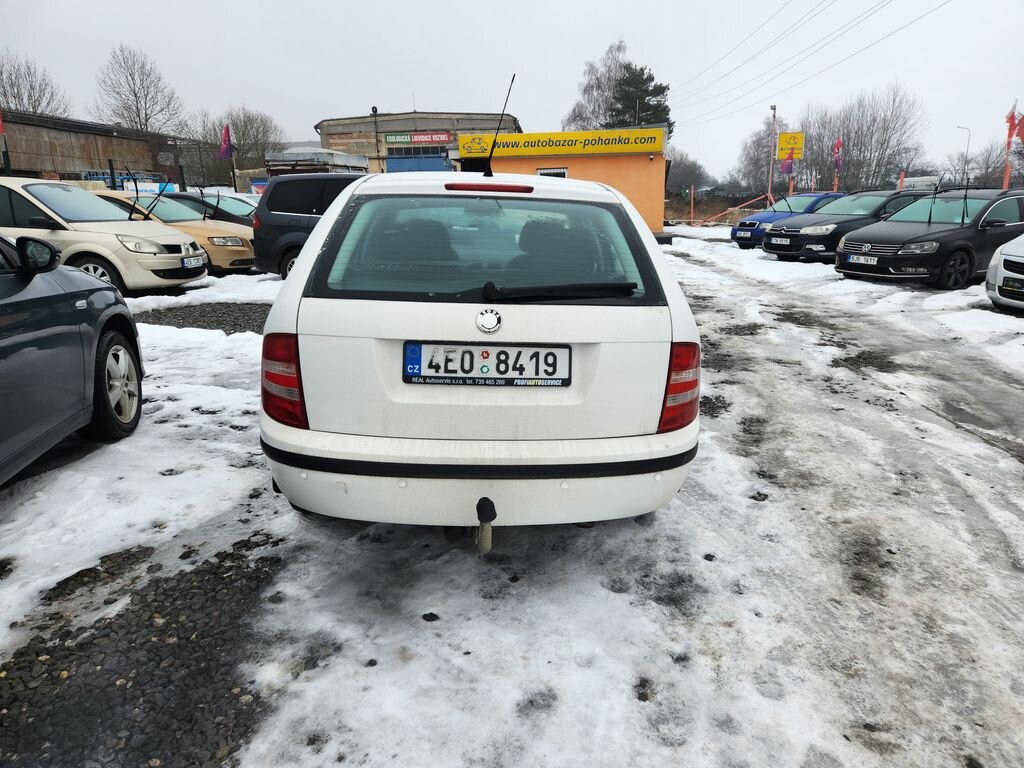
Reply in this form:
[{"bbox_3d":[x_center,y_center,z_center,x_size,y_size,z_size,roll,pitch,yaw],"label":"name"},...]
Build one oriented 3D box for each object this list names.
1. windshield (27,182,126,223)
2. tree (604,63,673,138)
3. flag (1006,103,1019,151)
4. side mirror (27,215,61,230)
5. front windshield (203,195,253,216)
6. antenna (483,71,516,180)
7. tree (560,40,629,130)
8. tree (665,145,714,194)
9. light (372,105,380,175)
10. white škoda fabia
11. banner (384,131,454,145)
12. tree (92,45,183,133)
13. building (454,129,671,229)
[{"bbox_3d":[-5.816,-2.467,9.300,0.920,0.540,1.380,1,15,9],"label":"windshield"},{"bbox_3d":[10.227,-20.014,55.811,6.400,11.680,6.400,3,16,9],"label":"tree"},{"bbox_3d":[11.758,-6.079,16.000,0.350,1.120,0.150,6,16,19],"label":"flag"},{"bbox_3d":[-5.700,-1.968,8.302,0.190,0.180,0.270,1,15,5],"label":"side mirror"},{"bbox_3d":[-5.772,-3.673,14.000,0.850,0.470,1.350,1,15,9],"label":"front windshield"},{"bbox_3d":[-0.043,-0.941,2.495,0.050,0.390,0.060,15,40,-4],"label":"antenna"},{"bbox_3d":[7.710,-22.018,58.790,7.200,13.960,7.200,2,16,7],"label":"tree"},{"bbox_3d":[19.642,-22.547,74.229,7.000,6.780,7.000,4,16,14],"label":"tree"},{"bbox_3d":[-6.134,-9.884,31.500,0.300,5.700,0.300,-1,15,0],"label":"light"},{"bbox_3d":[-0.215,-0.487,4.200,1.670,1.460,4.260,0,15,-4],"label":"white škoda fabia"},{"bbox_3d":[-5.815,-15.219,42.093,4.270,0.640,0.080,3,16,10],"label":"banner"},{"bbox_3d":[-27.271,-18.614,50.307,6.600,11.900,6.600,-8,17,-26],"label":"tree"},{"bbox_3d":[1.979,-7.315,24.524,6.900,3.300,4.800,2,15,11],"label":"building"}]

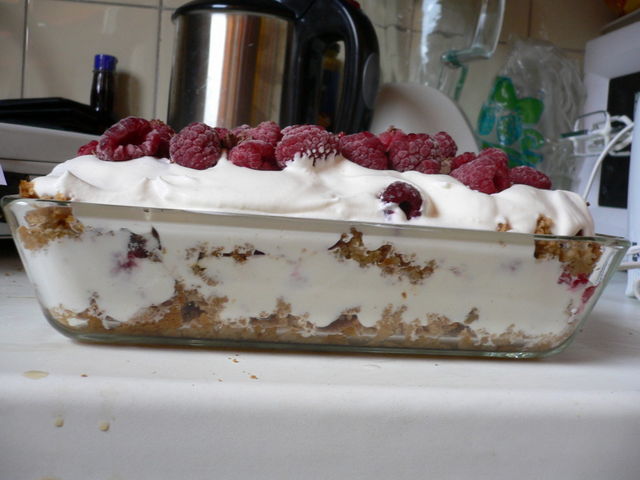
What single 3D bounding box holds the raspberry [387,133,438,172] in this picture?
[{"bbox_3d":[0.042,-0.039,0.291,0.021,0.019,0.021,3,3,-6],"label":"raspberry"}]

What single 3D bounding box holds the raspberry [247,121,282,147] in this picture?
[{"bbox_3d":[-0.027,-0.050,0.312,0.021,0.018,0.021,3,1,-6],"label":"raspberry"}]

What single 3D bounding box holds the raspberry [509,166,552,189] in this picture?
[{"bbox_3d":[0.100,-0.028,0.309,0.021,0.018,0.020,3,3,-6],"label":"raspberry"}]

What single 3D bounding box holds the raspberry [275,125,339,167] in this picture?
[{"bbox_3d":[-0.006,-0.042,0.288,0.028,0.020,0.022,3,1,-6],"label":"raspberry"}]

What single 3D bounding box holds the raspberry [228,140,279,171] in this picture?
[{"bbox_3d":[-0.029,-0.037,0.287,0.024,0.015,0.021,3,1,-6],"label":"raspberry"}]

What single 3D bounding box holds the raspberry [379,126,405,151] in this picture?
[{"bbox_3d":[0.036,-0.050,0.325,0.021,0.018,0.021,3,1,-6],"label":"raspberry"}]

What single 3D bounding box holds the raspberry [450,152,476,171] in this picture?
[{"bbox_3d":[0.073,-0.034,0.312,0.020,0.018,0.020,3,3,-6],"label":"raspberry"}]

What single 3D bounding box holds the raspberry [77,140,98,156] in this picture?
[{"bbox_3d":[-0.100,-0.040,0.286,0.019,0.018,0.019,3,3,-6],"label":"raspberry"}]

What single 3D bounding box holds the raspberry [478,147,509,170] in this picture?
[{"bbox_3d":[0.085,-0.038,0.318,0.020,0.020,0.021,3,1,-6],"label":"raspberry"}]

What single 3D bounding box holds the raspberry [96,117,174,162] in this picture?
[{"bbox_3d":[-0.082,-0.044,0.285,0.030,0.021,0.023,3,1,-6],"label":"raspberry"}]

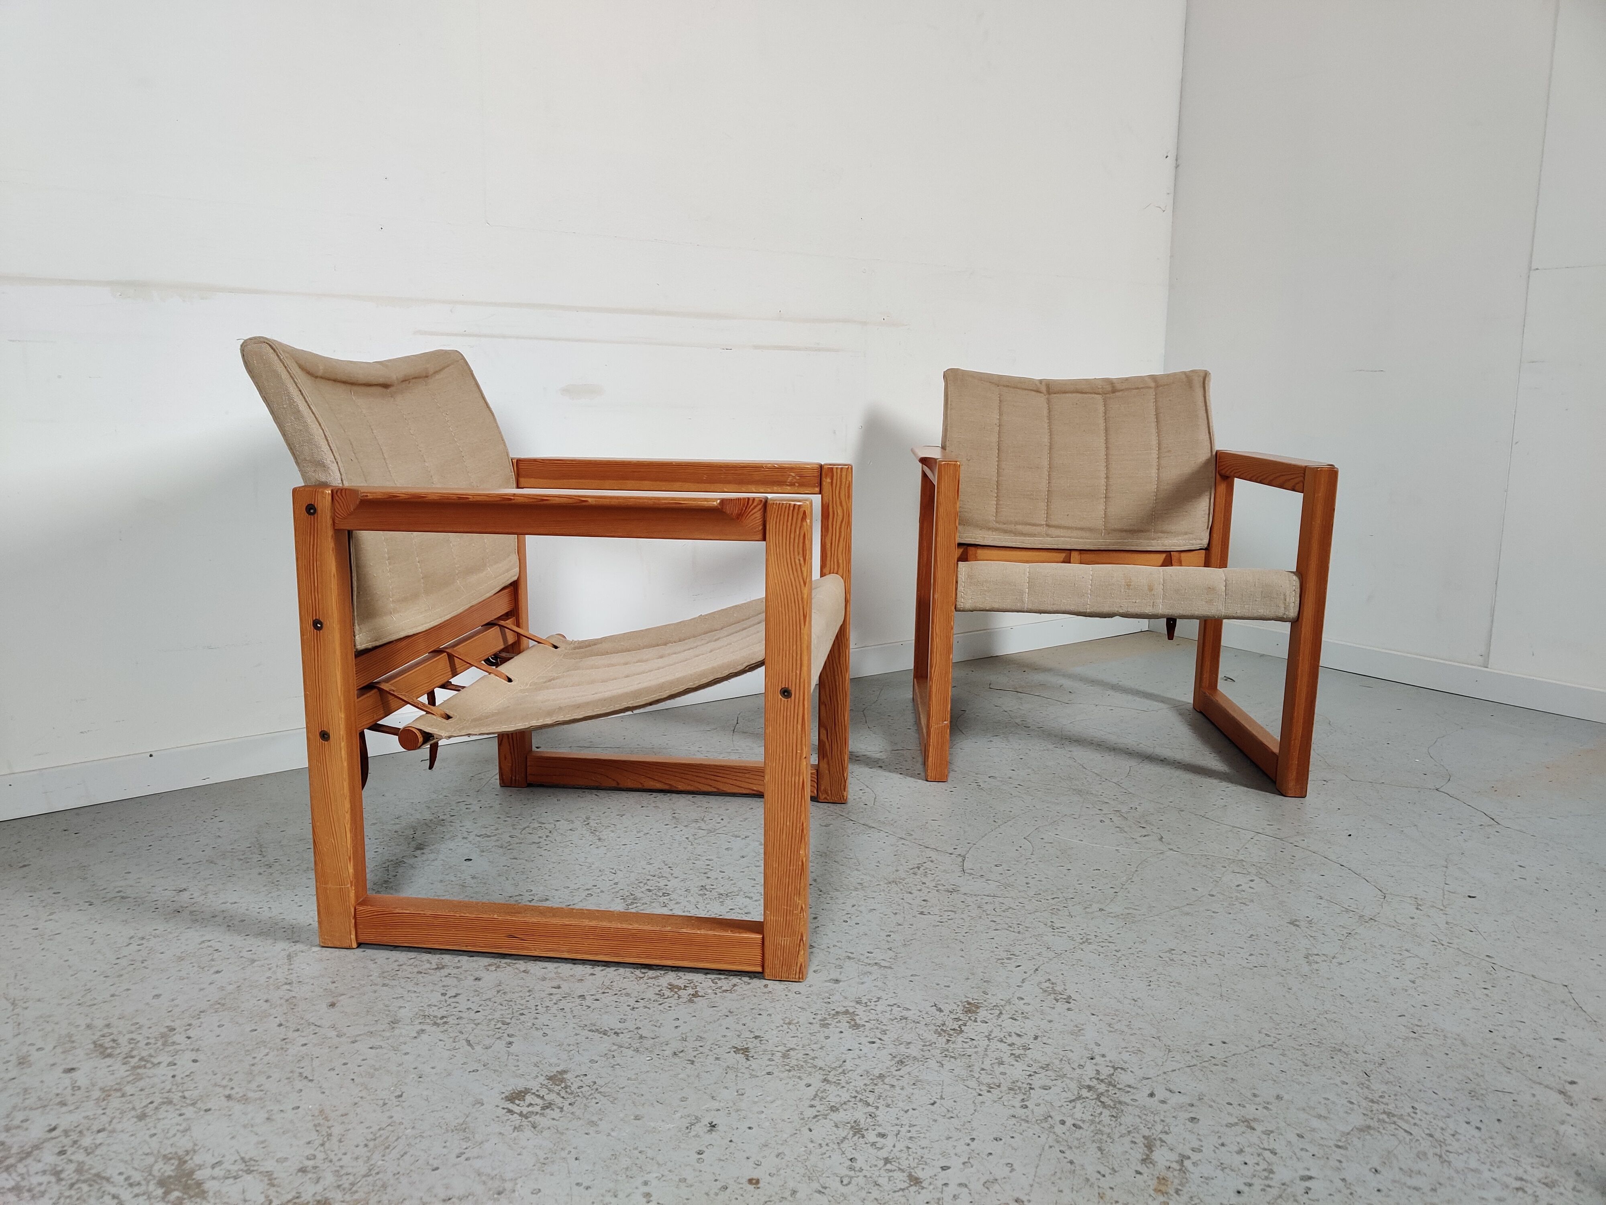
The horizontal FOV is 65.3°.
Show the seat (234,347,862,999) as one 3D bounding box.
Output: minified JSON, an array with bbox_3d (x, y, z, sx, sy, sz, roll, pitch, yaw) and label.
[{"bbox_3d":[-0.276,0.015,1.679,0.642,0.696,0.669,2,10,6],"label":"seat"}]

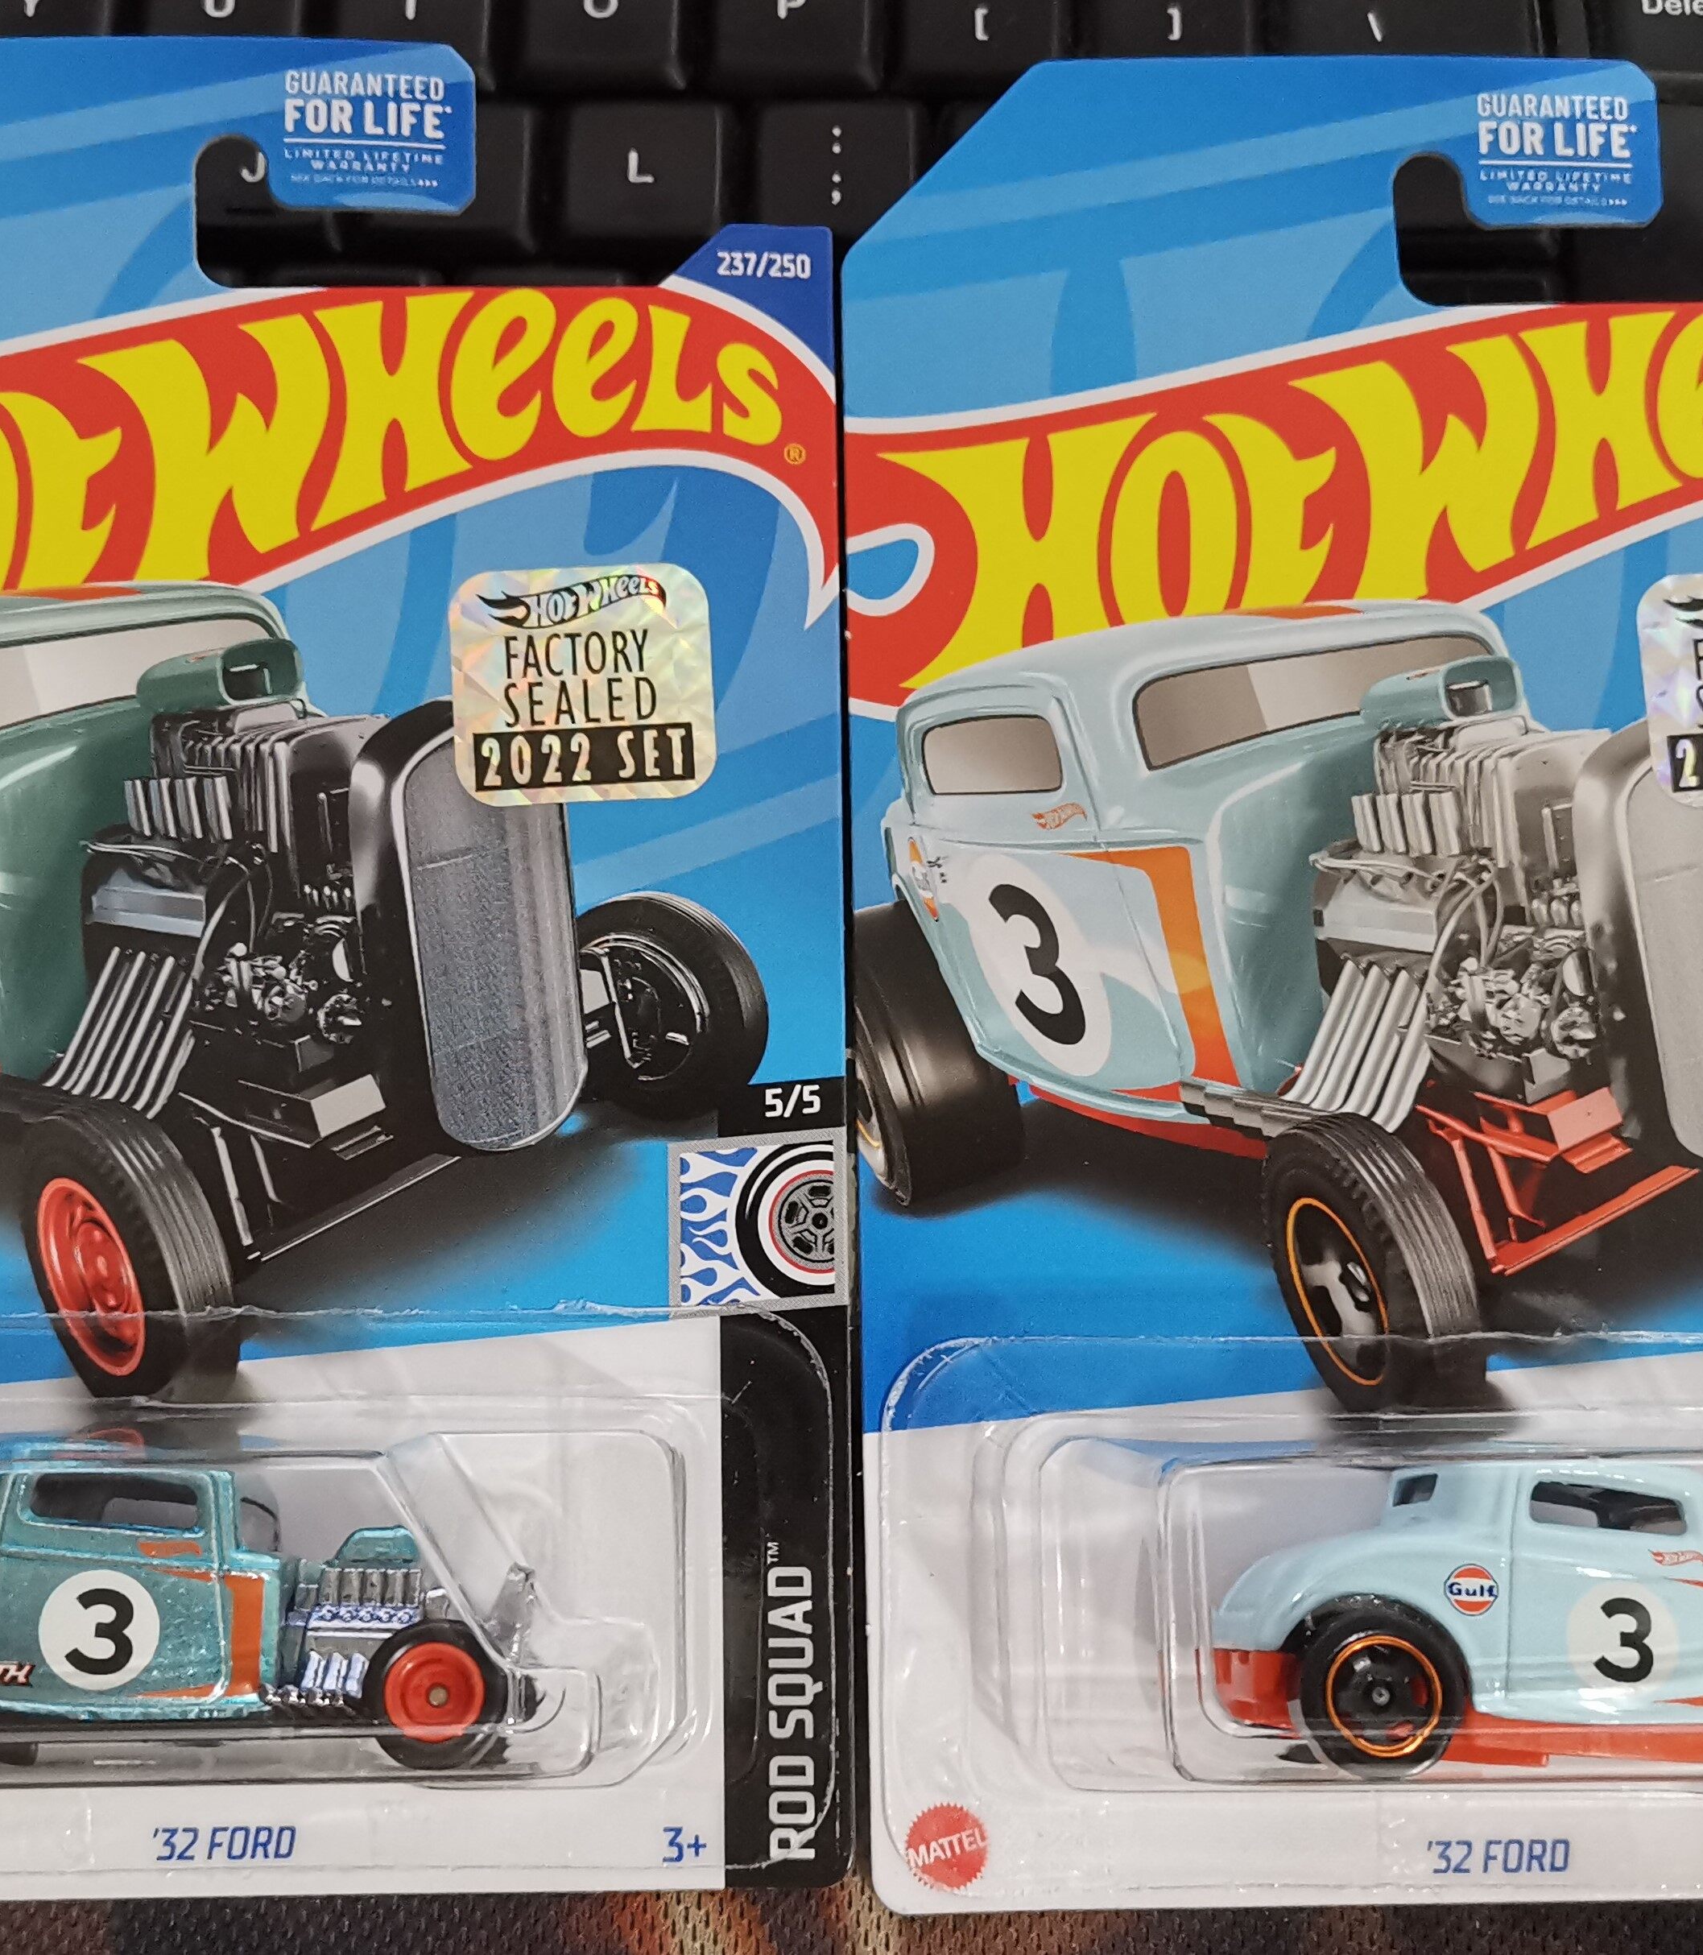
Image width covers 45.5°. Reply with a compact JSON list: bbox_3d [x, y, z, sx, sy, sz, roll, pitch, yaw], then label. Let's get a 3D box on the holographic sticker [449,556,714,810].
[{"bbox_3d":[-0.024,-0.026,0.182,0.023,0.001,0.021,-3,85,-1],"label":"holographic sticker"}]

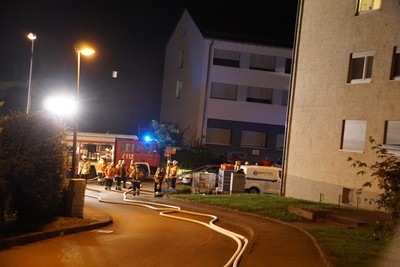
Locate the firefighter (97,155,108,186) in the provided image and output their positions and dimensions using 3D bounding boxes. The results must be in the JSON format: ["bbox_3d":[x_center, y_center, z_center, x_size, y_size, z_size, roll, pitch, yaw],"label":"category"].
[{"bbox_3d":[-6.612,2.509,50.500,0.650,1.850,0.500,5,0,24],"label":"firefighter"}]

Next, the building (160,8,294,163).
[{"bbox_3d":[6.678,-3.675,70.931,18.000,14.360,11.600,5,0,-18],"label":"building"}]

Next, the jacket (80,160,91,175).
[{"bbox_3d":[-6.811,2.034,44.300,0.600,0.800,0.400,5,0,-30],"label":"jacket"}]

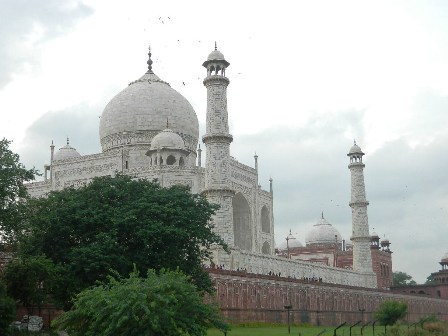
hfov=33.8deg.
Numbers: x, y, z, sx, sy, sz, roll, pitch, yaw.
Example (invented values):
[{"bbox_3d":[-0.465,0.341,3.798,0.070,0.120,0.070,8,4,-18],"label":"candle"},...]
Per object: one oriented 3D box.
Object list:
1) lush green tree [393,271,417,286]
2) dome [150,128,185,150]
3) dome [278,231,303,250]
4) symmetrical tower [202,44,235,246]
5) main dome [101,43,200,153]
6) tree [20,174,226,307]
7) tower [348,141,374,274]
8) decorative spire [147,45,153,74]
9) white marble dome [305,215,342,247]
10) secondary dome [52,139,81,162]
[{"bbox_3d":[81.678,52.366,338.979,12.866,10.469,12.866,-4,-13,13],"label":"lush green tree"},{"bbox_3d":[-14.287,-7.285,187.696,8.549,5.574,8.549,-1,-12,0],"label":"dome"},{"bbox_3d":[30.587,33.033,336.254,10.940,9.140,10.940,-1,-12,0],"label":"dome"},{"bbox_3d":[-1.184,-5.256,145.536,6.412,41.522,6.412,-1,-12,0],"label":"symmetrical tower"},{"bbox_3d":[-21.502,-19.996,212.677,28.743,31.963,28.743,-1,-12,0],"label":"main dome"},{"bbox_3d":[-7.833,6.151,57.517,16.061,11.542,14.134,0,-13,-8],"label":"tree"},{"bbox_3d":[41.470,11.540,225.878,6.491,41.236,6.491,-8,-14,27],"label":"tower"},{"bbox_3d":[-21.752,-31.605,215.246,1.809,9.114,1.809,-1,-12,0],"label":"decorative spire"},{"bbox_3d":[44.443,27.922,329.968,16.103,14.393,16.103,-1,-12,0],"label":"white marble dome"},{"bbox_3d":[-42.782,-4.396,202.221,8.224,6.208,8.224,-8,-14,27],"label":"secondary dome"}]

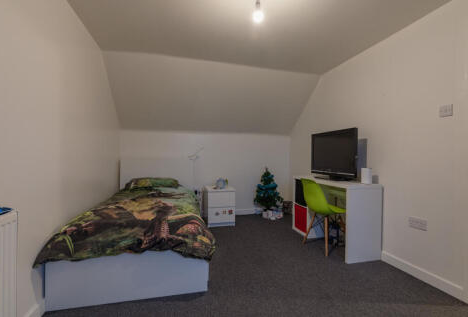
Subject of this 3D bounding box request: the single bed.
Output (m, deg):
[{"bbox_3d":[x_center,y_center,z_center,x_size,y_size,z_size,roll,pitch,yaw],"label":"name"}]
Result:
[{"bbox_3d":[-0.970,0.518,2.598,1.062,0.975,2.049,0,1,-14],"label":"single bed"}]

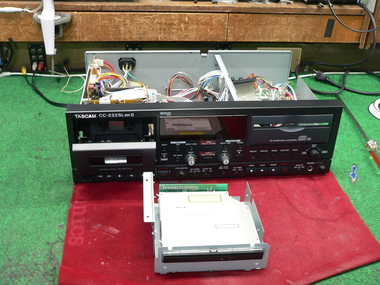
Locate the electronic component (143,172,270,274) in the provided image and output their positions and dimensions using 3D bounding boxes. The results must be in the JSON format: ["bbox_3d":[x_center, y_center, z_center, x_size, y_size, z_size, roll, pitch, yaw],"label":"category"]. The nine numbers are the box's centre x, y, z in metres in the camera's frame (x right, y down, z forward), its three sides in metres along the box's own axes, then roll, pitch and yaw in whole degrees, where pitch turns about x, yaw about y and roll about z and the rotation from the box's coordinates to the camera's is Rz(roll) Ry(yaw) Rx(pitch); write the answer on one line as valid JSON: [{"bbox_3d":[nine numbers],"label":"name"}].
[{"bbox_3d":[0.015,0.105,0.642,0.162,0.057,0.158,-1,29,-5],"label":"electronic component"}]

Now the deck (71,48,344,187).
[{"bbox_3d":[0.014,-0.058,0.855,0.437,0.139,0.304,-1,29,-6],"label":"deck"}]

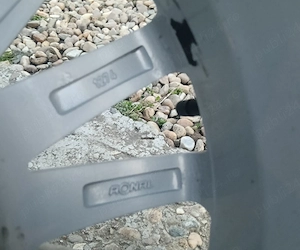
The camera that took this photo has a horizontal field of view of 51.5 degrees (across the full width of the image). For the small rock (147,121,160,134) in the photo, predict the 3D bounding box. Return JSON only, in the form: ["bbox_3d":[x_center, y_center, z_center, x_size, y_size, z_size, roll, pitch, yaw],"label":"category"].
[{"bbox_3d":[0.007,0.005,0.620,0.036,0.019,0.024,31,53,27],"label":"small rock"}]

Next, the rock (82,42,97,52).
[{"bbox_3d":[-0.127,-0.163,0.655,0.031,0.019,0.025,0,52,0],"label":"rock"}]

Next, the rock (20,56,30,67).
[{"bbox_3d":[-0.314,-0.160,0.785,0.024,0.022,0.029,0,45,0],"label":"rock"}]

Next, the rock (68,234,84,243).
[{"bbox_3d":[-0.097,0.150,0.411,0.021,0.008,0.013,0,52,0],"label":"rock"}]

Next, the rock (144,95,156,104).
[{"bbox_3d":[0.001,-0.044,0.562,0.021,0.015,0.020,0,52,0],"label":"rock"}]

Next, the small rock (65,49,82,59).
[{"bbox_3d":[-0.158,-0.148,0.643,0.037,0.020,0.026,0,52,0],"label":"small rock"}]

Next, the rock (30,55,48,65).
[{"bbox_3d":[-0.226,-0.134,0.633,0.034,0.019,0.024,0,52,0],"label":"rock"}]

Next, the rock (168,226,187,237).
[{"bbox_3d":[0.041,0.155,0.453,0.025,0.009,0.016,0,53,0],"label":"rock"}]

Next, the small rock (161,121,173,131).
[{"bbox_3d":[0.030,0.003,0.526,0.022,0.013,0.016,-24,56,-18],"label":"small rock"}]

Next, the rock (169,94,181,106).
[{"bbox_3d":[0.045,-0.043,0.562,0.023,0.017,0.025,0,52,0],"label":"rock"}]

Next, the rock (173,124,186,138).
[{"bbox_3d":[0.054,0.012,0.561,0.024,0.015,0.027,0,53,0],"label":"rock"}]

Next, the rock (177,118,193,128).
[{"bbox_3d":[0.070,-0.003,0.628,0.031,0.017,0.022,0,45,0],"label":"rock"}]

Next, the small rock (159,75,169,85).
[{"bbox_3d":[0.031,-0.107,0.732,0.025,0.020,0.027,0,45,0],"label":"small rock"}]

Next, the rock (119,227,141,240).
[{"bbox_3d":[-0.030,0.162,0.463,0.032,0.013,0.021,0,45,0],"label":"rock"}]

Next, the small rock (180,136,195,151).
[{"bbox_3d":[0.061,0.030,0.504,0.023,0.017,0.024,0,52,0],"label":"small rock"}]

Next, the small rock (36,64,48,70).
[{"bbox_3d":[-0.265,-0.142,0.767,0.030,0.013,0.017,0,45,0],"label":"small rock"}]

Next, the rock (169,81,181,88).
[{"bbox_3d":[0.057,-0.094,0.719,0.027,0.016,0.020,0,45,0],"label":"rock"}]

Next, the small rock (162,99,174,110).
[{"bbox_3d":[0.036,-0.039,0.600,0.023,0.014,0.023,0,53,0],"label":"small rock"}]

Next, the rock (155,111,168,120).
[{"bbox_3d":[0.022,-0.017,0.583,0.024,0.013,0.020,0,53,0],"label":"rock"}]

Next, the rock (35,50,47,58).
[{"bbox_3d":[-0.285,-0.183,0.808,0.030,0.018,0.025,0,45,0],"label":"rock"}]

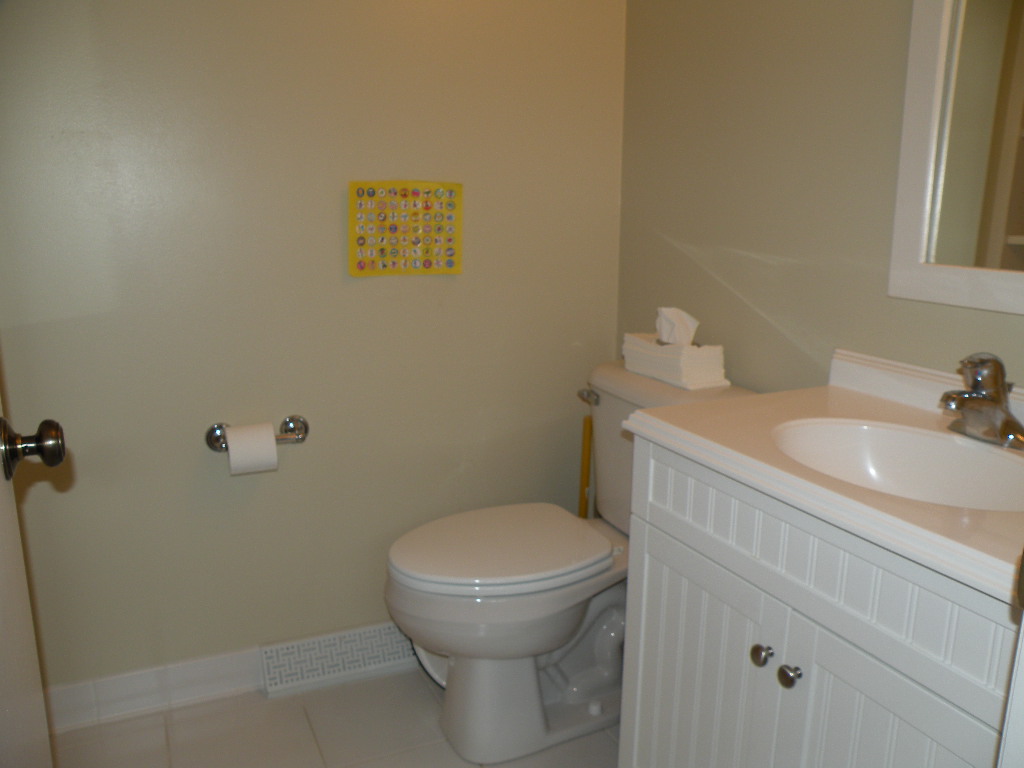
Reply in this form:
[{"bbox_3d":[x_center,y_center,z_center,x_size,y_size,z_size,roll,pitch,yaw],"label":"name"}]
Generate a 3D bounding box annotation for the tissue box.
[{"bbox_3d":[0.372,-0.058,1.841,0.110,0.092,0.248,-5,12,-23],"label":"tissue box"}]

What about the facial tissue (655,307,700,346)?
[{"bbox_3d":[0.371,-0.137,1.820,0.055,0.083,0.100,-5,12,-23],"label":"facial tissue"}]

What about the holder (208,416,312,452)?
[{"bbox_3d":[-0.582,0.124,1.843,0.222,0.070,0.080,-5,12,-23],"label":"holder"}]

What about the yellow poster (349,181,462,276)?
[{"bbox_3d":[-0.250,-0.372,1.929,0.280,0.218,0.008,-5,12,-23],"label":"yellow poster"}]

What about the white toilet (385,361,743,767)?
[{"bbox_3d":[0.077,0.395,1.818,0.755,0.790,0.495,-5,12,-23],"label":"white toilet"}]

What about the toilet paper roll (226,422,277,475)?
[{"bbox_3d":[-0.590,0.148,1.816,0.102,0.104,0.104,-5,12,-23],"label":"toilet paper roll"}]

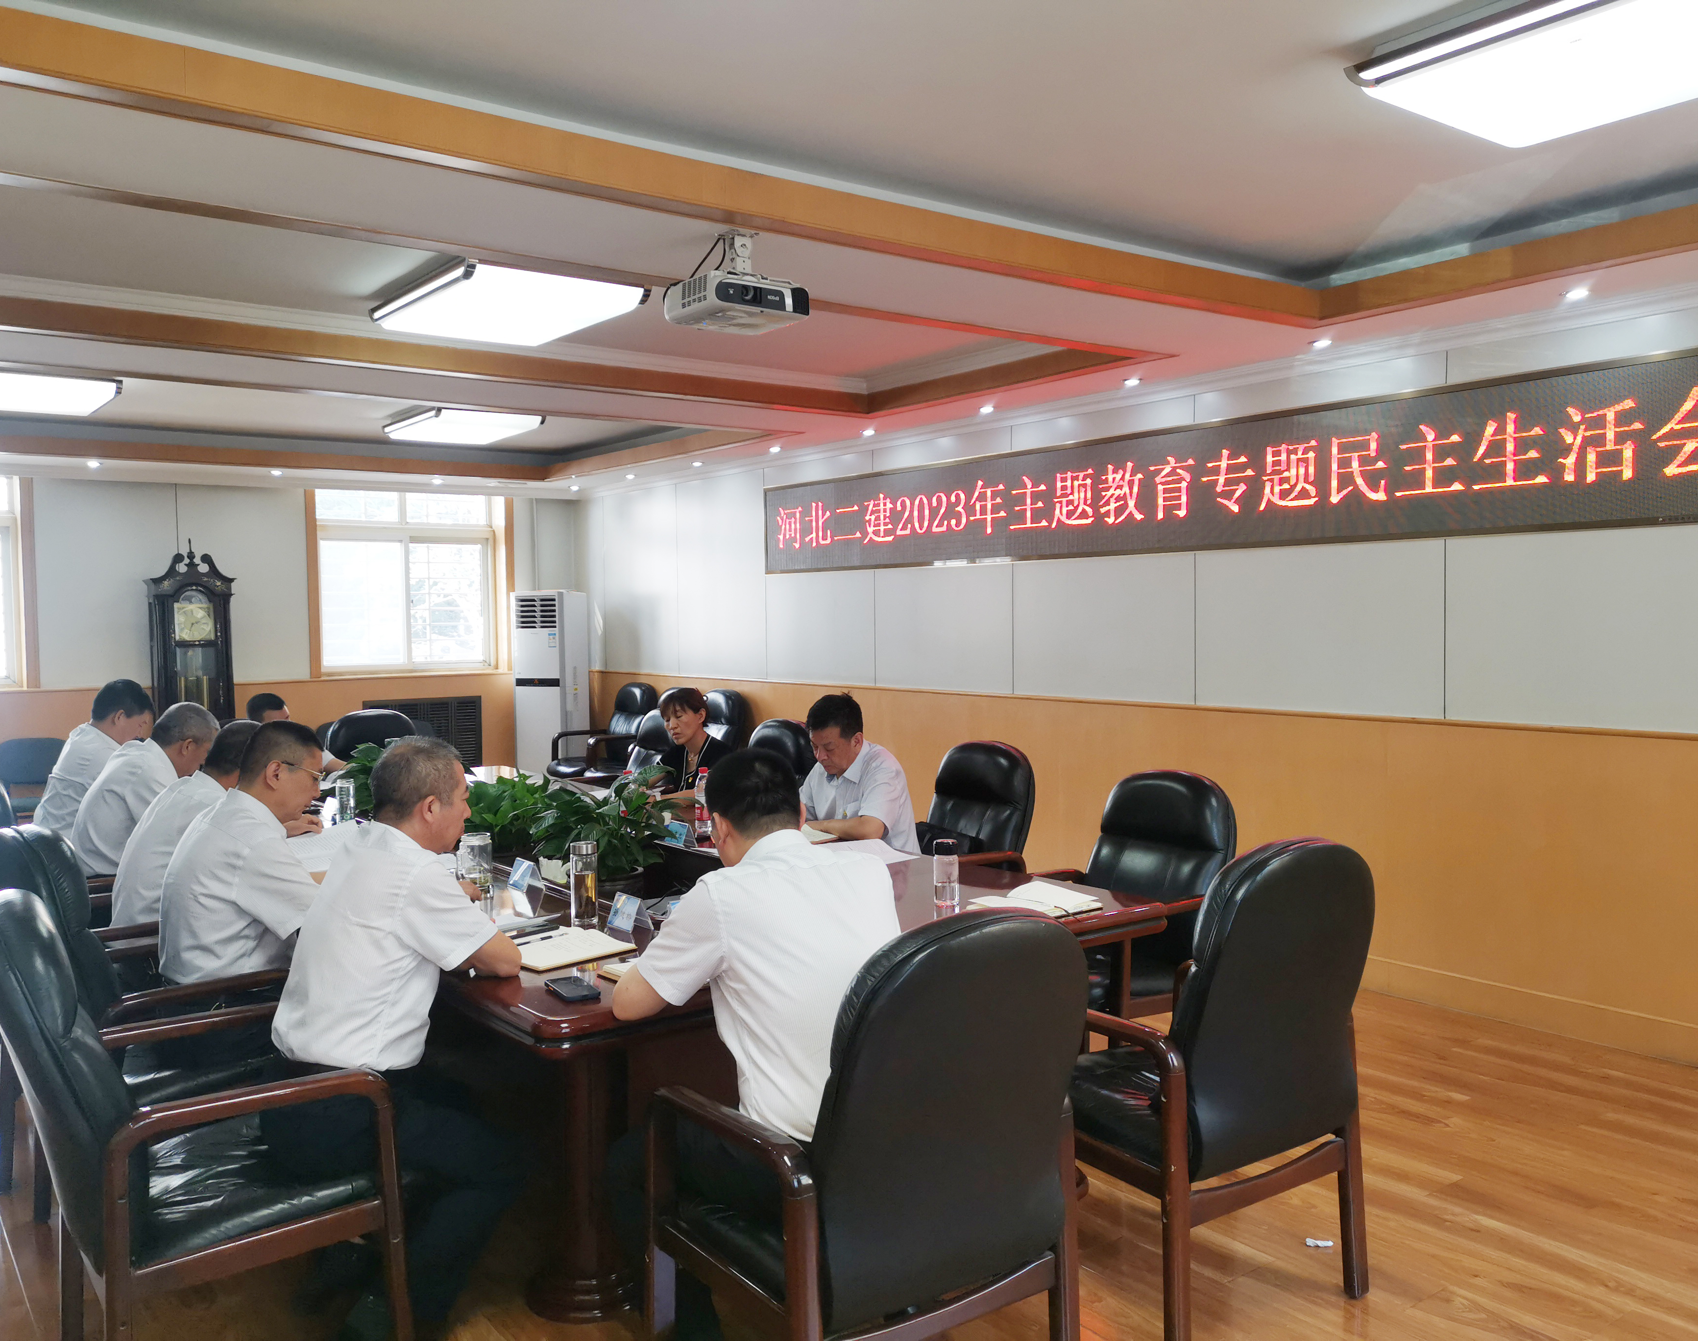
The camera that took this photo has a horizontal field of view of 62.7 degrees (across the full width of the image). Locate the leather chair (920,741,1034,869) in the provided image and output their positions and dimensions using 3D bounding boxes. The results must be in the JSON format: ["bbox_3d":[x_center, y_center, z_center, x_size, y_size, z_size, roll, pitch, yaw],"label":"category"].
[{"bbox_3d":[0.304,0.830,5.275,0.680,1.070,0.640,-2,3,-36],"label":"leather chair"}]

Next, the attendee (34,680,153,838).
[{"bbox_3d":[-3.067,0.700,5.966,0.750,1.320,0.520,-2,3,-36],"label":"attendee"}]

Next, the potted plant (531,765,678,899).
[{"bbox_3d":[-0.777,0.597,4.497,0.480,0.560,0.480,-2,3,-36],"label":"potted plant"}]

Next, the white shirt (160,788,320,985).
[{"bbox_3d":[-1.610,0.567,3.689,0.420,0.510,0.480,-3,3,-45],"label":"white shirt"}]

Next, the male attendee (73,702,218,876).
[{"bbox_3d":[-2.494,0.749,5.210,0.750,1.270,0.520,-2,3,-36],"label":"male attendee"}]

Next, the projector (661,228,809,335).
[{"bbox_3d":[-0.317,-1.111,3.925,0.320,0.250,0.290,-2,3,-36],"label":"projector"}]

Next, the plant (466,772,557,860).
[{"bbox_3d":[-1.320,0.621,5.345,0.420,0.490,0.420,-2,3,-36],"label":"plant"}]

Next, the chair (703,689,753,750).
[{"bbox_3d":[-1.037,0.679,9.261,0.700,1.080,0.630,-2,3,-36],"label":"chair"}]

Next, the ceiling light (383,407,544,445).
[{"bbox_3d":[-2.449,-1.562,8.833,0.730,0.100,1.050,-2,3,-36],"label":"ceiling light"}]

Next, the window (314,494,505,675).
[{"bbox_3d":[-3.407,-0.680,10.912,1.500,1.390,0.140,-2,3,-36],"label":"window"}]

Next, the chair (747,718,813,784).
[{"bbox_3d":[-0.541,0.783,6.408,0.700,1.080,0.630,-2,3,-36],"label":"chair"}]

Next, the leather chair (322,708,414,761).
[{"bbox_3d":[-2.519,0.758,7.618,0.620,1.070,0.700,-2,3,-36],"label":"leather chair"}]

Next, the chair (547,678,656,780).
[{"bbox_3d":[-1.816,0.646,10.314,0.700,1.080,0.630,-2,3,-36],"label":"chair"}]

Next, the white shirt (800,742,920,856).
[{"bbox_3d":[0.032,0.521,5.191,0.480,0.510,0.420,1,3,42],"label":"white shirt"}]

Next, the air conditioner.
[{"bbox_3d":[-2.372,0.275,11.151,0.500,1.790,0.360,1,3,30],"label":"air conditioner"}]

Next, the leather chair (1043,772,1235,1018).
[{"bbox_3d":[0.859,0.858,4.496,0.680,1.060,0.640,-2,3,-36],"label":"leather chair"}]

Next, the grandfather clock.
[{"bbox_3d":[-4.614,0.165,9.787,0.530,2.165,0.330,-2,3,-36],"label":"grandfather clock"}]

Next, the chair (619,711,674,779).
[{"bbox_3d":[-1.234,0.767,7.371,0.680,1.070,0.640,-2,3,-36],"label":"chair"}]

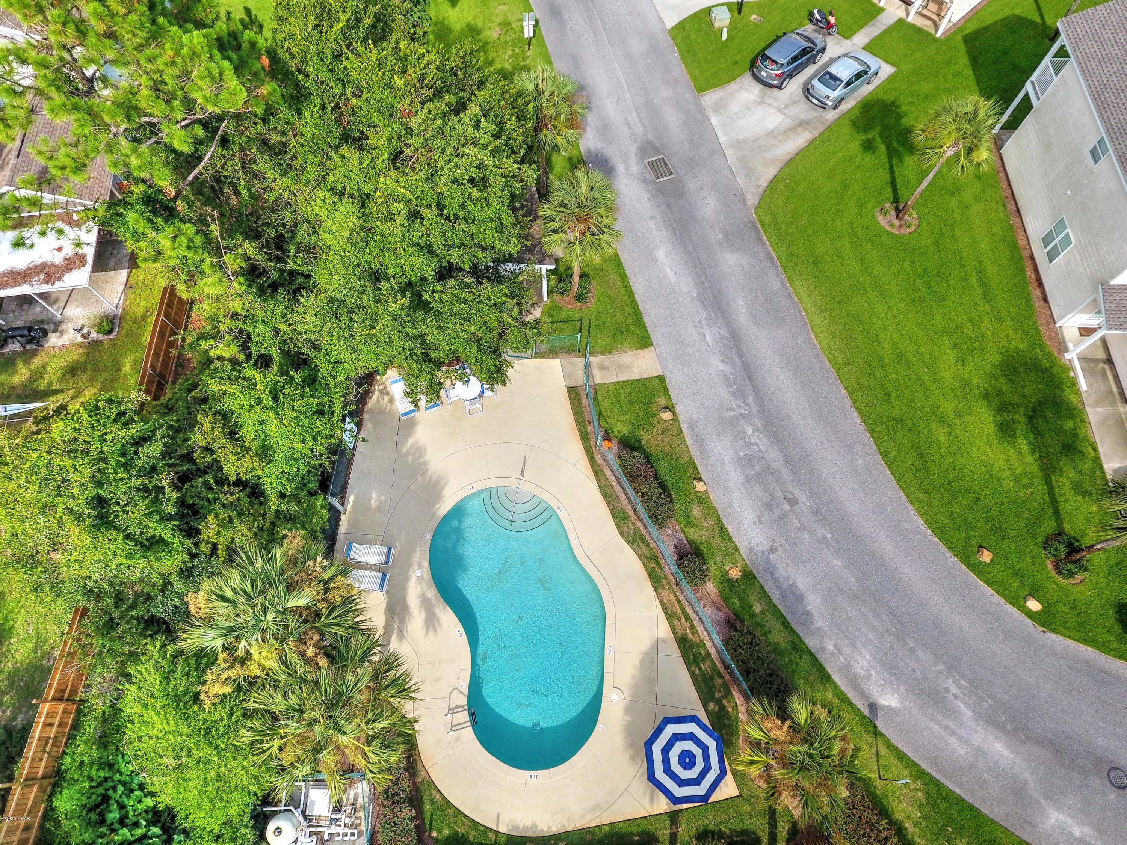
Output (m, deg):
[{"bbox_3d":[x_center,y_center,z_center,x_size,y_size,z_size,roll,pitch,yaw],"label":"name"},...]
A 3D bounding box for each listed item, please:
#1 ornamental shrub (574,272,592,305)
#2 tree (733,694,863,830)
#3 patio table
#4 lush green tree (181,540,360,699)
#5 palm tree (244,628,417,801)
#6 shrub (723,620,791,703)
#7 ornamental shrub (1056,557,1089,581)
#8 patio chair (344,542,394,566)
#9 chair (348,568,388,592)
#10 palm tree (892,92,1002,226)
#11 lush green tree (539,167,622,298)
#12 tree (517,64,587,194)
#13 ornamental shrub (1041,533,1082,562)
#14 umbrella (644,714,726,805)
[{"bbox_3d":[0.845,-5.814,28.218,0.750,0.560,1.050,0,66,0],"label":"ornamental shrub"},{"bbox_3d":[6.459,9.717,19.091,3.500,4.300,3.500,0,66,0],"label":"tree"},{"bbox_3d":[-3.759,-1.210,26.088,1.020,0.720,1.020,0,66,0],"label":"patio table"},{"bbox_3d":[-7.980,6.056,19.615,4.300,6.300,4.300,0,64,0],"label":"lush green tree"},{"bbox_3d":[-6.099,8.303,18.601,4.200,6.200,4.200,0,64,0],"label":"palm tree"},{"bbox_3d":[6.478,8.254,21.509,1.400,1.100,3.000,-26,68,-11],"label":"shrub"},{"bbox_3d":[18.010,5.200,23.032,0.900,0.420,0.700,0,64,0],"label":"ornamental shrub"},{"bbox_3d":[-6.901,4.713,23.322,1.620,0.800,0.660,6,64,2],"label":"patio chair"},{"bbox_3d":[-7.007,5.557,22.942,1.640,0.750,0.660,8,65,4],"label":"chair"},{"bbox_3d":[15.400,-10.498,27.333,3.400,5.800,3.400,0,66,0],"label":"palm tree"},{"bbox_3d":[0.639,-6.860,25.510,3.100,6.400,3.100,0,64,0],"label":"lush green tree"},{"bbox_3d":[-0.625,-12.297,28.287,3.100,6.100,3.100,0,64,0],"label":"tree"},{"bbox_3d":[17.916,4.500,23.424,1.200,0.520,1.100,0,66,0],"label":"ornamental shrub"},{"bbox_3d":[3.606,10.260,19.913,2.420,2.420,2.420,0,66,0],"label":"umbrella"}]

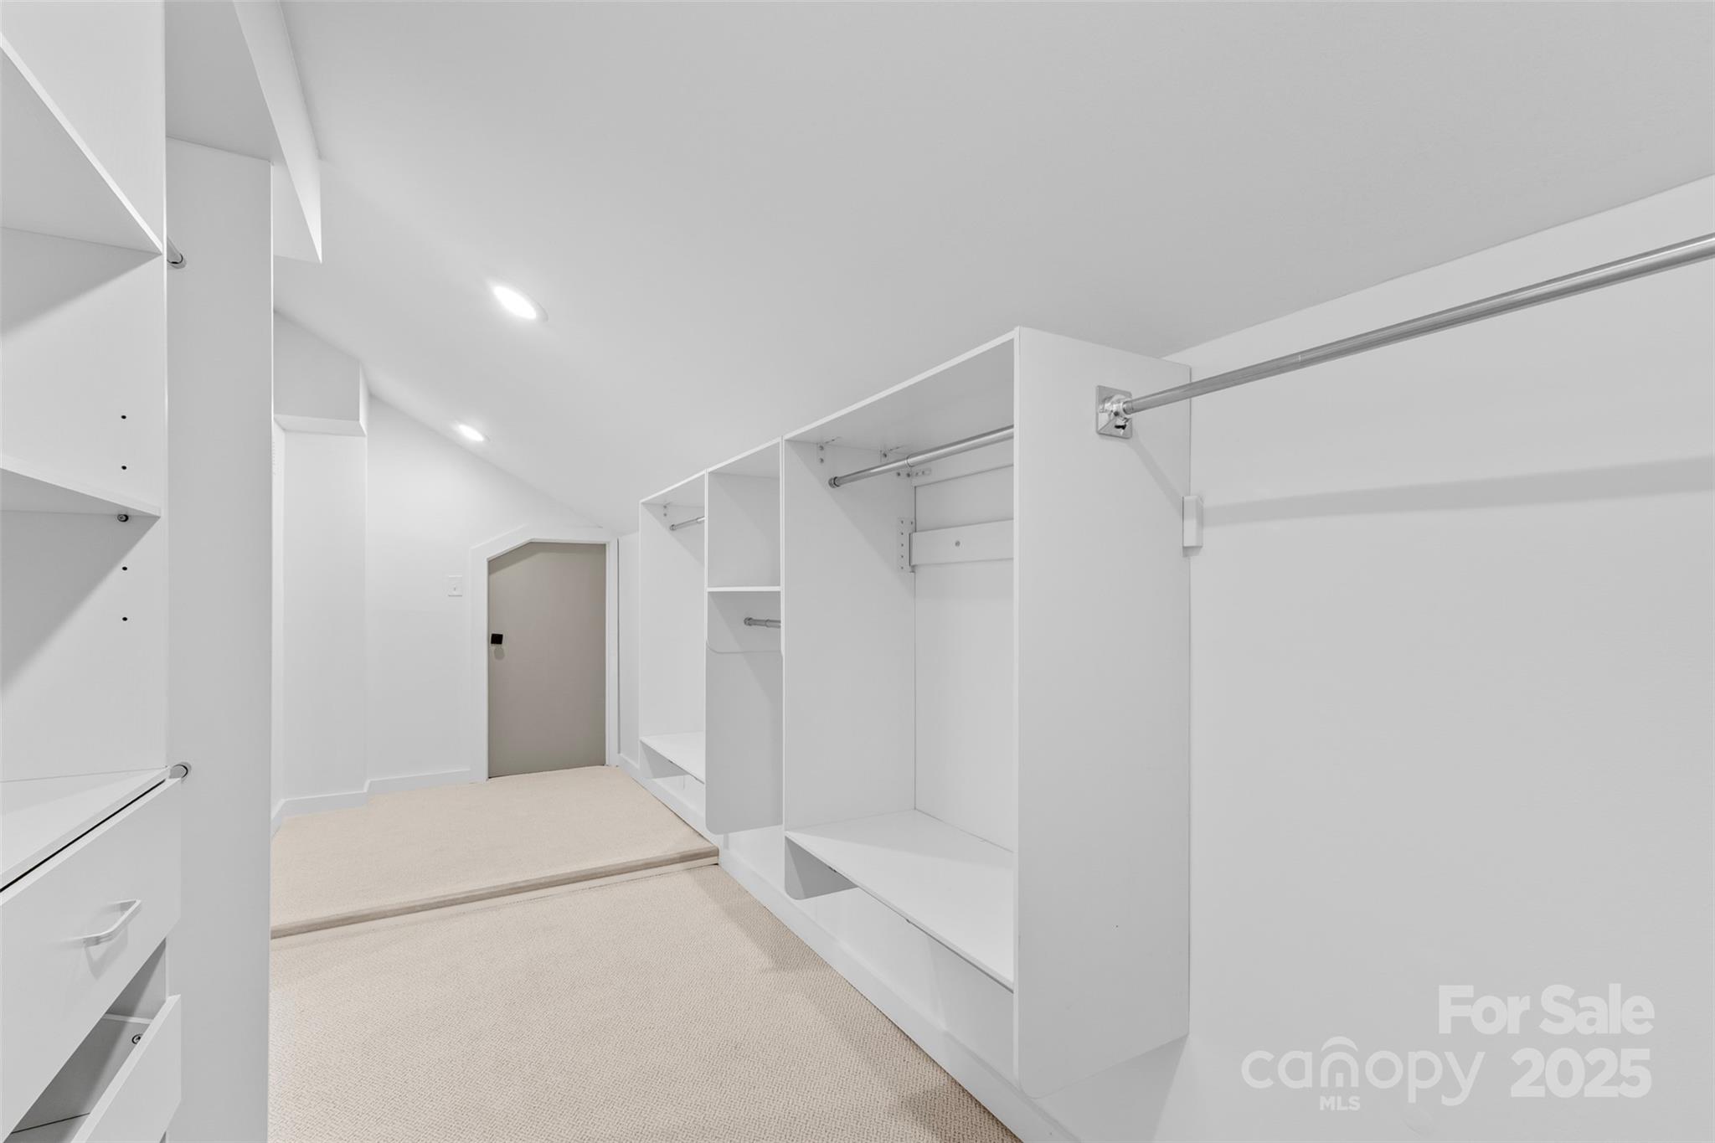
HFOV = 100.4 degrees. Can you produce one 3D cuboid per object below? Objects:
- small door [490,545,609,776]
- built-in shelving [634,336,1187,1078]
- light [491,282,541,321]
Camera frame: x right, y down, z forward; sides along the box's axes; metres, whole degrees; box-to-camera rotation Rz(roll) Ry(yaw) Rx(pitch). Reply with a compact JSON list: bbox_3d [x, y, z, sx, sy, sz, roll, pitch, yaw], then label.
[{"bbox_3d":[-1.929,0.526,4.458,0.680,1.420,0.045,1,-3,-31],"label":"small door"},{"bbox_3d":[-0.159,0.238,2.011,0.375,1.097,2.137,1,-3,-31],"label":"built-in shelving"},{"bbox_3d":[-0.992,-0.787,2.088,0.170,0.030,0.170,31,-17,-26],"label":"light"}]

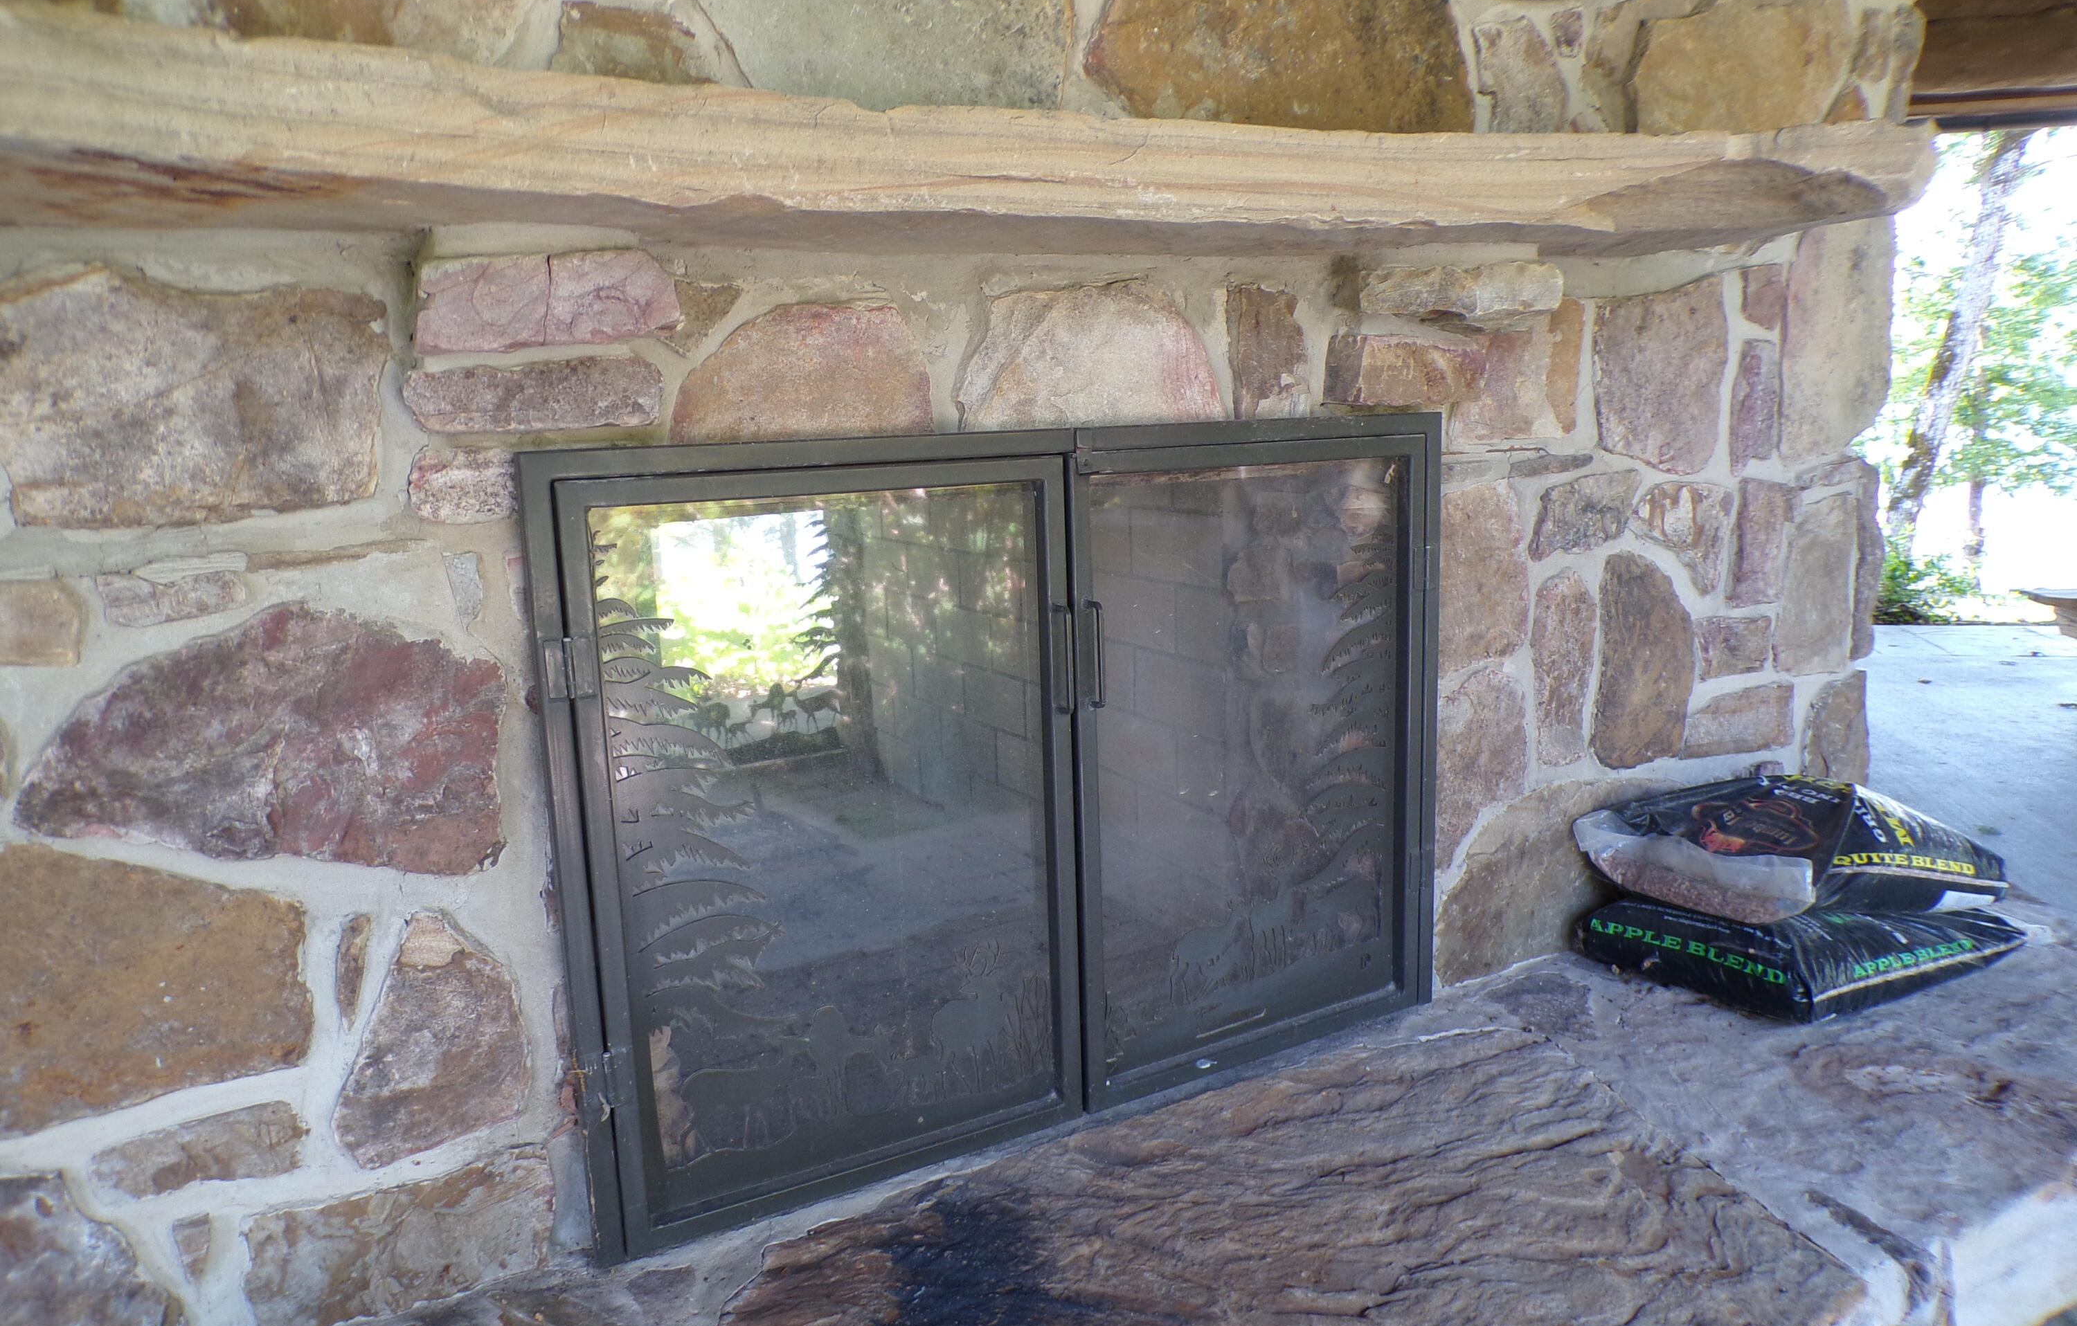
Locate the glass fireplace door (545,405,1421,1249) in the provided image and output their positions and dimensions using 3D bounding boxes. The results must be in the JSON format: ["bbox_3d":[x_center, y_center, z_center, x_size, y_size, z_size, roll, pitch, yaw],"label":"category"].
[{"bbox_3d":[0.034,0.145,1.724,1.181,0.840,0.060,-8,12,-29],"label":"glass fireplace door"}]

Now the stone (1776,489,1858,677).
[{"bbox_3d":[1.281,-0.137,2.454,0.238,0.314,0.100,-8,12,-29],"label":"stone"}]

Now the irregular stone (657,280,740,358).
[{"bbox_3d":[-0.311,-0.308,1.294,0.078,0.066,0.050,-8,13,-29],"label":"irregular stone"}]

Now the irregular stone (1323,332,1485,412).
[{"bbox_3d":[0.419,-0.340,1.672,0.193,0.080,0.080,-8,13,-29],"label":"irregular stone"}]

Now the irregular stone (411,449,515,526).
[{"bbox_3d":[-0.484,-0.151,1.208,0.090,0.063,0.060,-8,13,-29],"label":"irregular stone"}]

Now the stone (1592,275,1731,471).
[{"bbox_3d":[0.805,-0.383,1.950,0.277,0.260,0.090,-8,13,-29],"label":"stone"}]

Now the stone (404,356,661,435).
[{"bbox_3d":[-0.486,-0.252,1.364,0.226,0.071,0.120,-8,12,-29],"label":"stone"}]

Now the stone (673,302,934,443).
[{"bbox_3d":[-0.259,-0.305,1.527,0.284,0.141,0.090,-8,12,-29],"label":"stone"}]

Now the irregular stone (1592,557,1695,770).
[{"bbox_3d":[0.809,-0.013,2.017,0.209,0.303,0.090,-8,13,-29],"label":"irregular stone"}]

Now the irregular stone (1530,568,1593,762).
[{"bbox_3d":[0.754,0.002,2.167,0.139,0.299,0.090,-8,12,-29],"label":"irregular stone"}]

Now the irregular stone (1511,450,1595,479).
[{"bbox_3d":[0.650,-0.259,1.863,0.156,0.033,0.050,-8,13,-29],"label":"irregular stone"}]

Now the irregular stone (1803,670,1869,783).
[{"bbox_3d":[1.216,0.112,2.289,0.184,0.203,0.110,-8,13,-29],"label":"irregular stone"}]

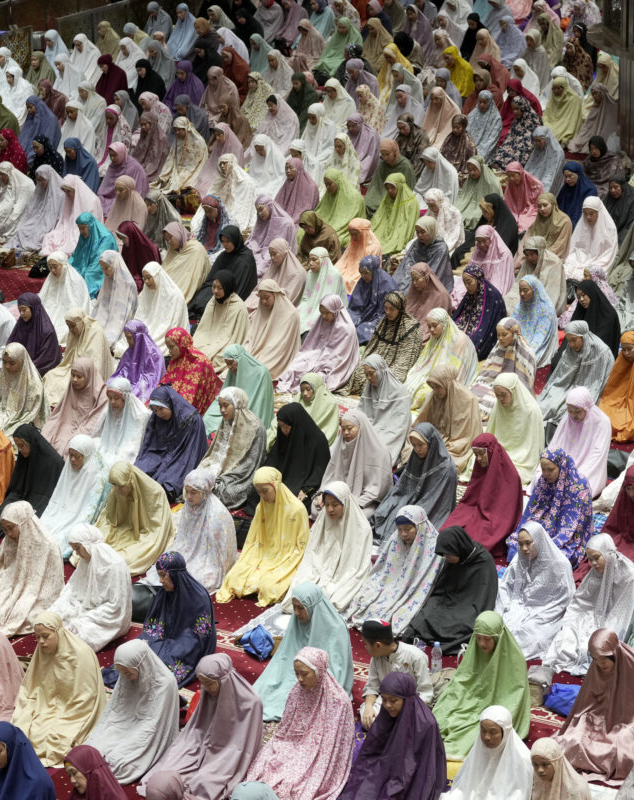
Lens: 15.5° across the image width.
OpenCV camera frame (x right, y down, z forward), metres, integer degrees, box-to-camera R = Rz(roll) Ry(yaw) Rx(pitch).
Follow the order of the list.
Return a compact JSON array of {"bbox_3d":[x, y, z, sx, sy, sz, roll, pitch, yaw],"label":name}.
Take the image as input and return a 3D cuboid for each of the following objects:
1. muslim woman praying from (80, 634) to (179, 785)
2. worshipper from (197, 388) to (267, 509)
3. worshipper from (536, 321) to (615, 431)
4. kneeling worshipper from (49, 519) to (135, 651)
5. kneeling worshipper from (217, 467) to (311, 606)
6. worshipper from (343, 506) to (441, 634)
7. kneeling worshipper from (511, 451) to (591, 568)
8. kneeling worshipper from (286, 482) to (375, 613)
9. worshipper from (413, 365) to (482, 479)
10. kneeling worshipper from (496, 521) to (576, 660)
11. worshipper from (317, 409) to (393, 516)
[{"bbox_3d":[-1.094,1.744,13.545,0.520,0.787,0.690,9,17,34],"label":"muslim woman praying"},{"bbox_3d":[-0.659,0.319,17.932,0.488,0.819,0.657,10,21,29],"label":"worshipper"},{"bbox_3d":[2.195,-0.272,20.029,0.500,0.810,0.720,11,21,34],"label":"worshipper"},{"bbox_3d":[-1.467,1.165,14.970,0.487,0.799,0.646,10,22,30],"label":"kneeling worshipper"},{"bbox_3d":[-0.349,0.875,16.466,0.510,0.830,0.720,7,19,24],"label":"kneeling worshipper"},{"bbox_3d":[0.536,1.126,16.464,0.542,0.810,0.714,10,21,29],"label":"worshipper"},{"bbox_3d":[1.736,0.760,17.158,0.520,0.813,0.690,9,17,34],"label":"kneeling worshipper"},{"bbox_3d":[0.091,0.944,15.502,0.532,0.818,0.702,10,22,30],"label":"kneeling worshipper"},{"bbox_3d":[0.997,0.132,17.837,0.510,0.818,0.690,10,22,30],"label":"worshipper"},{"bbox_3d":[1.507,1.248,15.999,0.466,0.849,0.682,10,21,29],"label":"kneeling worshipper"},{"bbox_3d":[0.304,0.474,18.433,0.520,0.805,0.690,9,17,34],"label":"worshipper"}]

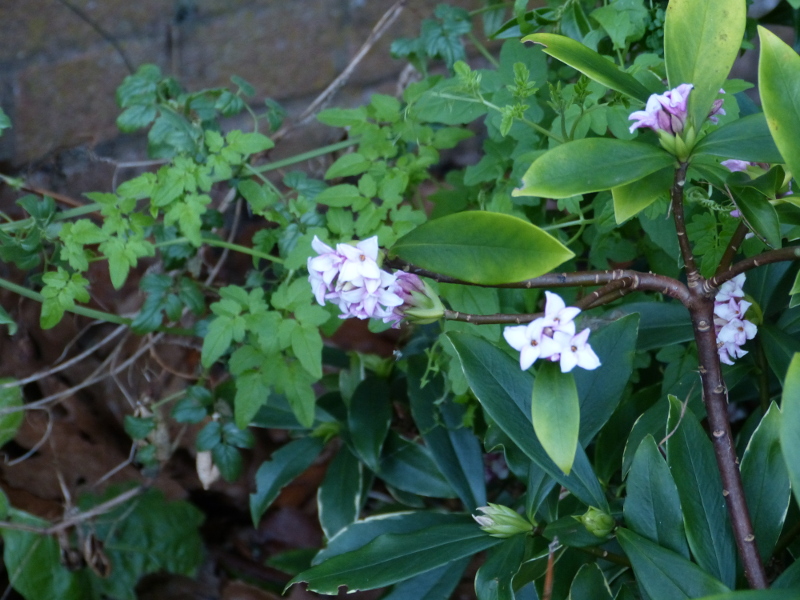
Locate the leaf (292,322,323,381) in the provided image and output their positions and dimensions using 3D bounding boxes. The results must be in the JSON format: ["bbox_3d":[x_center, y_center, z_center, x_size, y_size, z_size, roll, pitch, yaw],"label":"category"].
[{"bbox_3d":[-0.038,0.021,1.248,0.010,0.006,0.029,-16,57,-15],"label":"leaf"}]

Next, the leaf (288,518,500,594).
[{"bbox_3d":[-0.001,0.099,1.160,0.088,0.012,0.024,-15,43,-12],"label":"leaf"}]

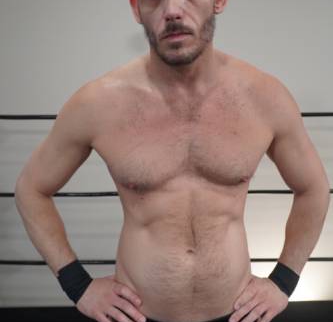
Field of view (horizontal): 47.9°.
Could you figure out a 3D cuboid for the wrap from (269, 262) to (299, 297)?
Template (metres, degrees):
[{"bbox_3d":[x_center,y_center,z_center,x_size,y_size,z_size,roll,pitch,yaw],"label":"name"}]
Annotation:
[{"bbox_3d":[0.296,0.298,0.944,0.068,0.070,0.060,19,18,-12],"label":"wrap"}]

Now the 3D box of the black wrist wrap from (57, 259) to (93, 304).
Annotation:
[{"bbox_3d":[-0.221,0.292,0.910,0.068,0.075,0.060,-25,6,3],"label":"black wrist wrap"}]

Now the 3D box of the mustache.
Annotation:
[{"bbox_3d":[0.018,-0.229,0.656,0.056,0.027,0.022,-3,20,8],"label":"mustache"}]

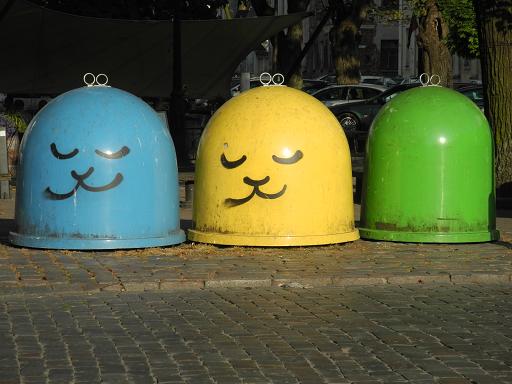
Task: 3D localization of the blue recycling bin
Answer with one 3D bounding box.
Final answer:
[{"bbox_3d":[-1.484,-0.257,24.050,1.660,1.474,1.660,0,3,7],"label":"blue recycling bin"}]

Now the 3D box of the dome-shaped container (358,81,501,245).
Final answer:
[{"bbox_3d":[1.698,-0.292,25.000,1.380,1.487,1.380,0,3,0],"label":"dome-shaped container"}]

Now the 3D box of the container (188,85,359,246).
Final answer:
[{"bbox_3d":[0.175,-0.276,24.500,1.650,1.486,1.650,0,3,9],"label":"container"}]

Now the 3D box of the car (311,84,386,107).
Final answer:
[{"bbox_3d":[2.750,-2.440,75.500,4.400,1.450,1.800,0,3,-6],"label":"car"}]

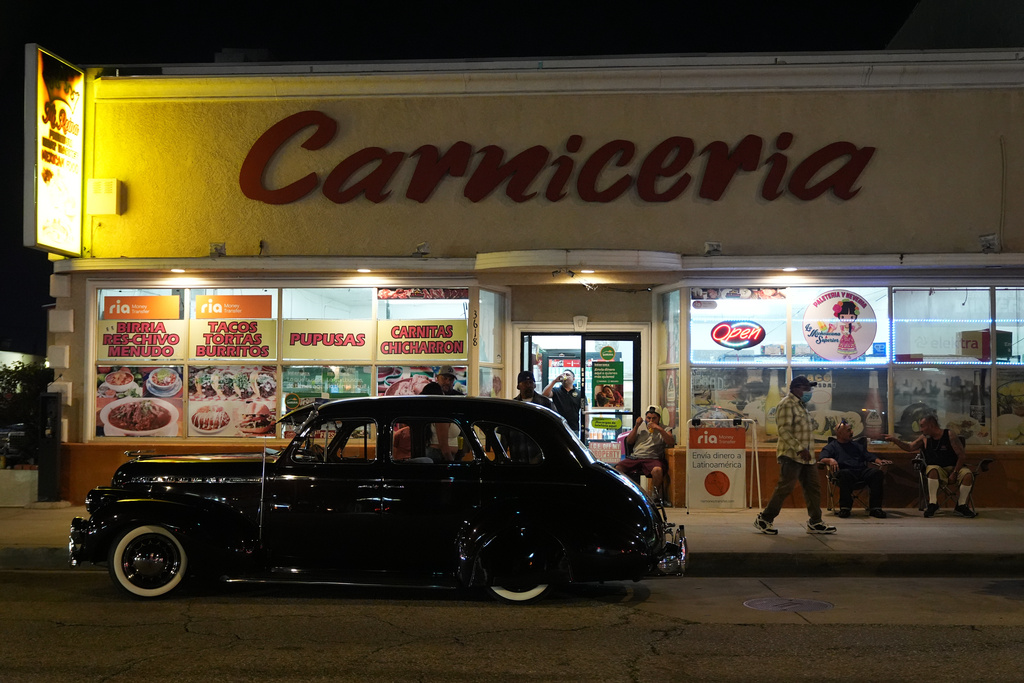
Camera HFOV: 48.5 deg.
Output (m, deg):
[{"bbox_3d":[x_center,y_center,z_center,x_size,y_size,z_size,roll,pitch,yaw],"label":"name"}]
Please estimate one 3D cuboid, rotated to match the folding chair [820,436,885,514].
[{"bbox_3d":[4.021,1.564,13.398,0.770,0.890,0.600,0,-2,0],"label":"folding chair"}]

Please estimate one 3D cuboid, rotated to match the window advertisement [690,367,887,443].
[{"bbox_3d":[3.251,0.745,13.361,2.290,0.900,0.030,0,-2,4],"label":"window advertisement"}]

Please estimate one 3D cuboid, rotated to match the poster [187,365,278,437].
[{"bbox_3d":[-3.407,0.722,13.877,1.140,0.880,0.030,0,-2,4],"label":"poster"}]

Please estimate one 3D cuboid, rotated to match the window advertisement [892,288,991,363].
[{"bbox_3d":[5.322,-0.199,14.106,1.183,0.922,0.041,0,-2,5],"label":"window advertisement"}]

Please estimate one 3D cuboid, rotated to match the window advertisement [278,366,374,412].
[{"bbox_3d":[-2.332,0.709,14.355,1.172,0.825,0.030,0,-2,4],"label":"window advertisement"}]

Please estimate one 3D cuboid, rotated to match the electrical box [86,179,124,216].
[{"bbox_3d":[-5.184,-1.827,14.506,0.372,0.459,0.180,0,-2,4],"label":"electrical box"}]

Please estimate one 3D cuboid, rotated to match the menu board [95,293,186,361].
[{"bbox_3d":[-4.562,-0.197,14.005,1.140,0.860,0.030,0,-2,4],"label":"menu board"}]

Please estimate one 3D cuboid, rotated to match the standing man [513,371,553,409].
[{"bbox_3d":[0.200,1.170,12.528,0.568,1.679,0.365,0,-2,-5],"label":"standing man"}]

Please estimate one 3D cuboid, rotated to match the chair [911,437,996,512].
[{"bbox_3d":[4.938,1.489,12.867,0.890,0.860,0.620,0,-2,4],"label":"chair"}]

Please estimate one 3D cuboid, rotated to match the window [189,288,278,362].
[{"bbox_3d":[-3.551,-0.204,14.506,1.186,0.945,0.070,0,-2,4],"label":"window"}]

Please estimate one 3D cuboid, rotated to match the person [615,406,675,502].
[{"bbox_3d":[1.606,1.368,13.795,0.720,1.170,0.750,0,-2,16],"label":"person"}]

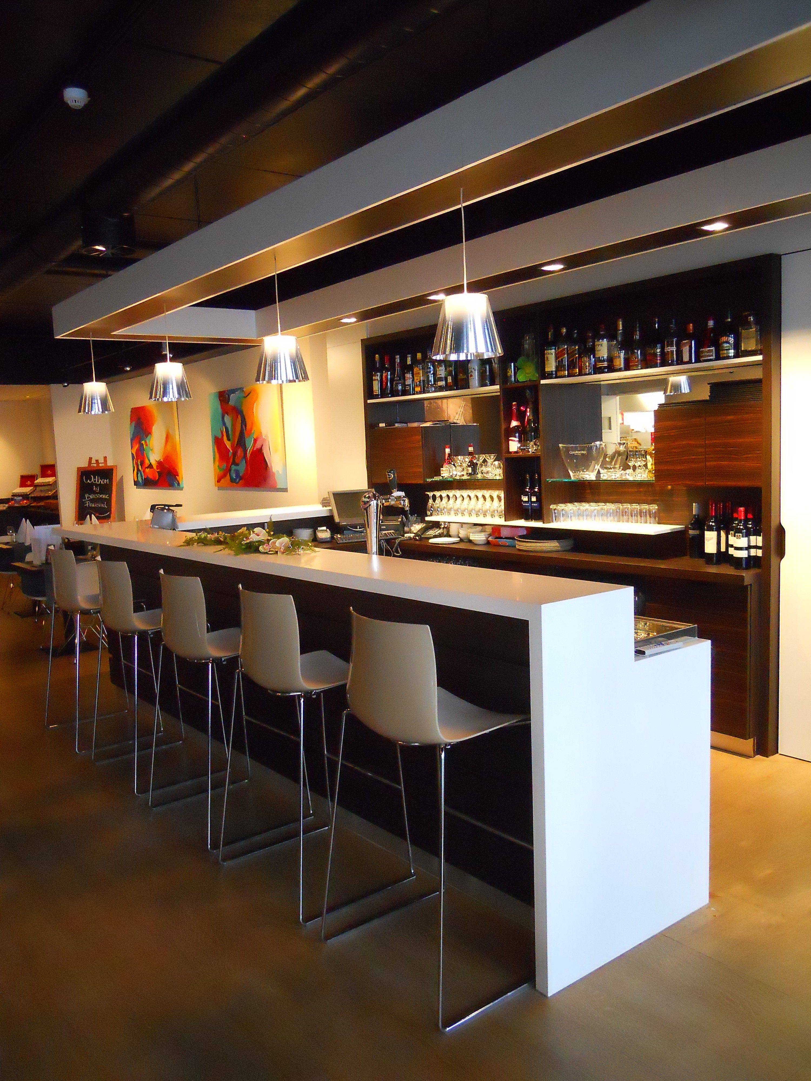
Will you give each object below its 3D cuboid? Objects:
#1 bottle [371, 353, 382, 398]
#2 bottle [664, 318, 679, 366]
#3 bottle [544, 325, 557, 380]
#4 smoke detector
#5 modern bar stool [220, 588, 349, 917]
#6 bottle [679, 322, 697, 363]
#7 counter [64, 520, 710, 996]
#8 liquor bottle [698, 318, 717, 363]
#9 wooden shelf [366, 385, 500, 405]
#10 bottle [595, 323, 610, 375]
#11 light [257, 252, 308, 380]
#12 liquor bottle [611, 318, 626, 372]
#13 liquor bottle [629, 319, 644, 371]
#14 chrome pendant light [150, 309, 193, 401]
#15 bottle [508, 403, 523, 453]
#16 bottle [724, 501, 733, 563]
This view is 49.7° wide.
[{"bbox_3d":[-0.231,-1.275,6.821,0.072,0.350,0.072,-2,6,0],"label":"bottle"},{"bbox_3d":[1.430,-1.069,4.710,0.068,0.245,0.068,-6,7,-38],"label":"bottle"},{"bbox_3d":[0.892,-1.160,5.391,0.075,0.329,0.075,-2,6,0],"label":"bottle"},{"bbox_3d":[-1.428,-1.913,3.798,0.106,0.057,0.106,-6,7,-38],"label":"smoke detector"},{"bbox_3d":[-0.344,0.689,3.202,0.515,1.071,0.576,-7,7,-37],"label":"modern bar stool"},{"bbox_3d":[1.496,-1.044,4.630,0.078,0.207,0.078,-6,7,-38],"label":"bottle"},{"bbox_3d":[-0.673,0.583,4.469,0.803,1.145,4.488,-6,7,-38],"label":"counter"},{"bbox_3d":[1.567,-1.044,4.538,0.088,0.221,0.088,-6,7,-38],"label":"liquor bottle"},{"bbox_3d":[0.260,-1.004,6.067,0.258,0.026,1.418,-7,7,-37],"label":"wooden shelf"},{"bbox_3d":[1.126,-1.096,5.002,0.079,0.286,0.079,2,7,32],"label":"bottle"},{"bbox_3d":[-0.543,-0.954,3.745,0.237,0.533,0.237,-2,6,0],"label":"light"},{"bbox_3d":[1.199,-1.095,4.909,0.077,0.298,0.077,2,7,33],"label":"liquor bottle"},{"bbox_3d":[1.271,-1.074,4.819,0.078,0.268,0.078,2,7,33],"label":"liquor bottle"},{"bbox_3d":[-1.284,-0.999,4.729,0.234,0.474,0.234,-7,7,-37],"label":"chrome pendant light"},{"bbox_3d":[0.700,-0.719,5.587,0.086,0.333,0.086,0,6,23],"label":"bottle"},{"bbox_3d":[1.731,-0.044,4.691,0.075,0.330,0.075,-6,7,-38],"label":"bottle"}]

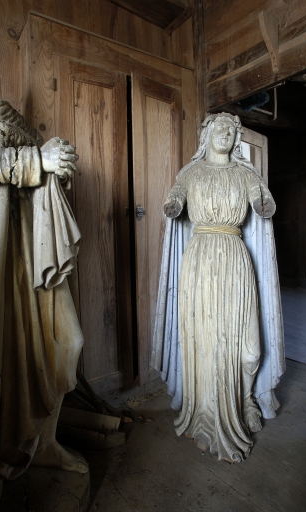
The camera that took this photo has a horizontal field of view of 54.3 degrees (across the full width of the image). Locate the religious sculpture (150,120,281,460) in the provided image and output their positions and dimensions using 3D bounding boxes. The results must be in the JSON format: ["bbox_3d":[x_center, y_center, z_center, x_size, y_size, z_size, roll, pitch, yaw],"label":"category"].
[{"bbox_3d":[0.337,0.111,1.485,0.680,1.669,0.389,-1,5,7],"label":"religious sculpture"}]

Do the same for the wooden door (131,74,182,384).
[{"bbox_3d":[0.046,-0.133,1.968,0.433,1.903,0.040,-6,6,-38],"label":"wooden door"}]

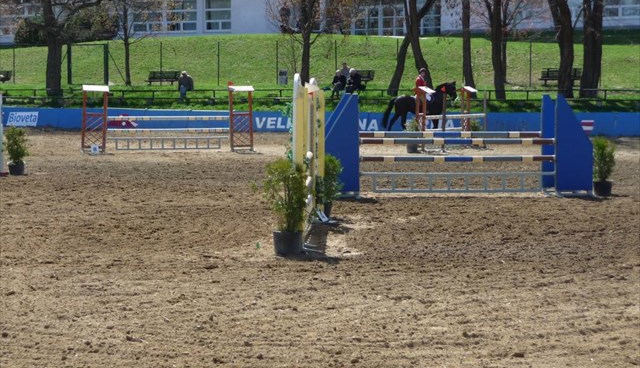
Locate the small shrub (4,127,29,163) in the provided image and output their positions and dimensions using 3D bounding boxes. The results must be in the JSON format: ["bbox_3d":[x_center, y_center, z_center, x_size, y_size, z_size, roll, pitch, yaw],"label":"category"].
[{"bbox_3d":[-6.833,-0.890,35.000,0.520,0.810,0.520,0,3,0],"label":"small shrub"}]

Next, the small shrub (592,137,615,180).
[{"bbox_3d":[5.130,-0.470,28.100,0.410,0.790,0.410,0,3,0],"label":"small shrub"}]

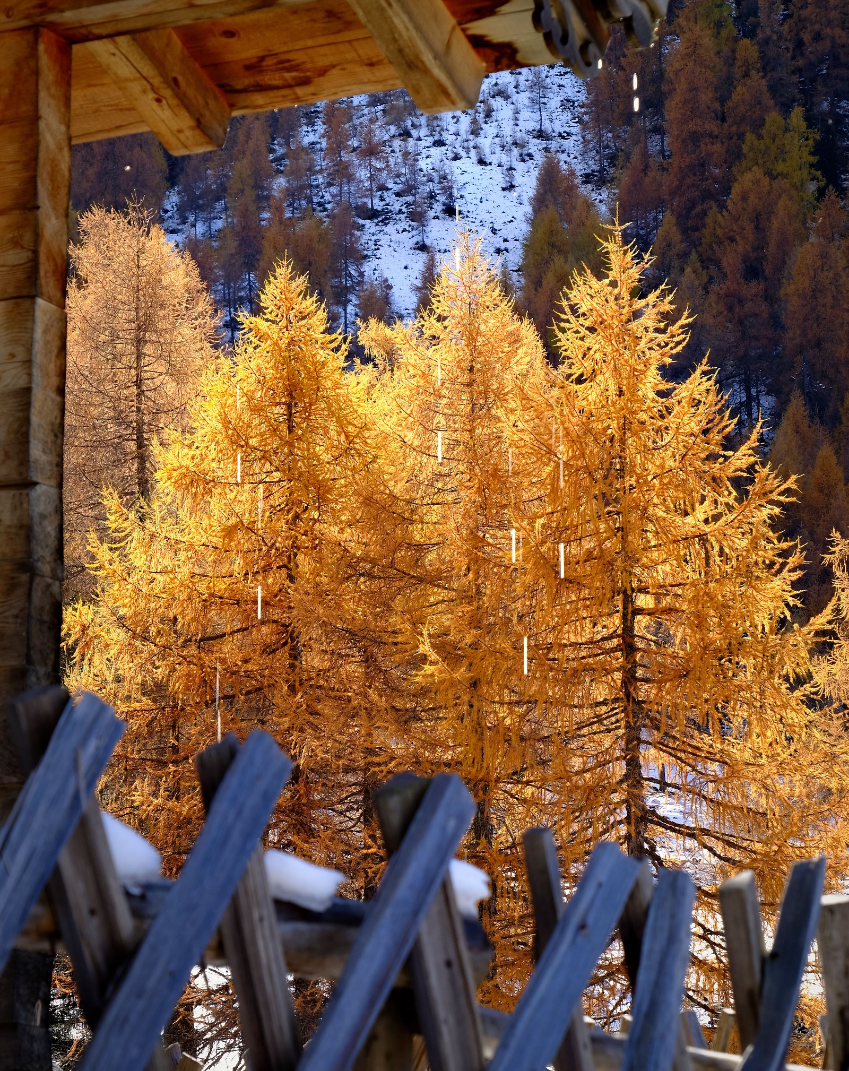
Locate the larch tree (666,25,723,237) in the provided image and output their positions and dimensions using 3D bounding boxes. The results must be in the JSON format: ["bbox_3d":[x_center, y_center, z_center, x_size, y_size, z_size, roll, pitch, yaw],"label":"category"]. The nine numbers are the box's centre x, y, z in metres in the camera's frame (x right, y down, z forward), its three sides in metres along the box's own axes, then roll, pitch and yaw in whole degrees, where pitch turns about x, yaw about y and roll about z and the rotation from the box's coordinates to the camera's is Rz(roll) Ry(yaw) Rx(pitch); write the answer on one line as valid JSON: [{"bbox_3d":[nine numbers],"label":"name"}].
[{"bbox_3d":[20.064,-29.733,260.000,4.500,16.600,4.500,0,-4,0],"label":"larch tree"}]

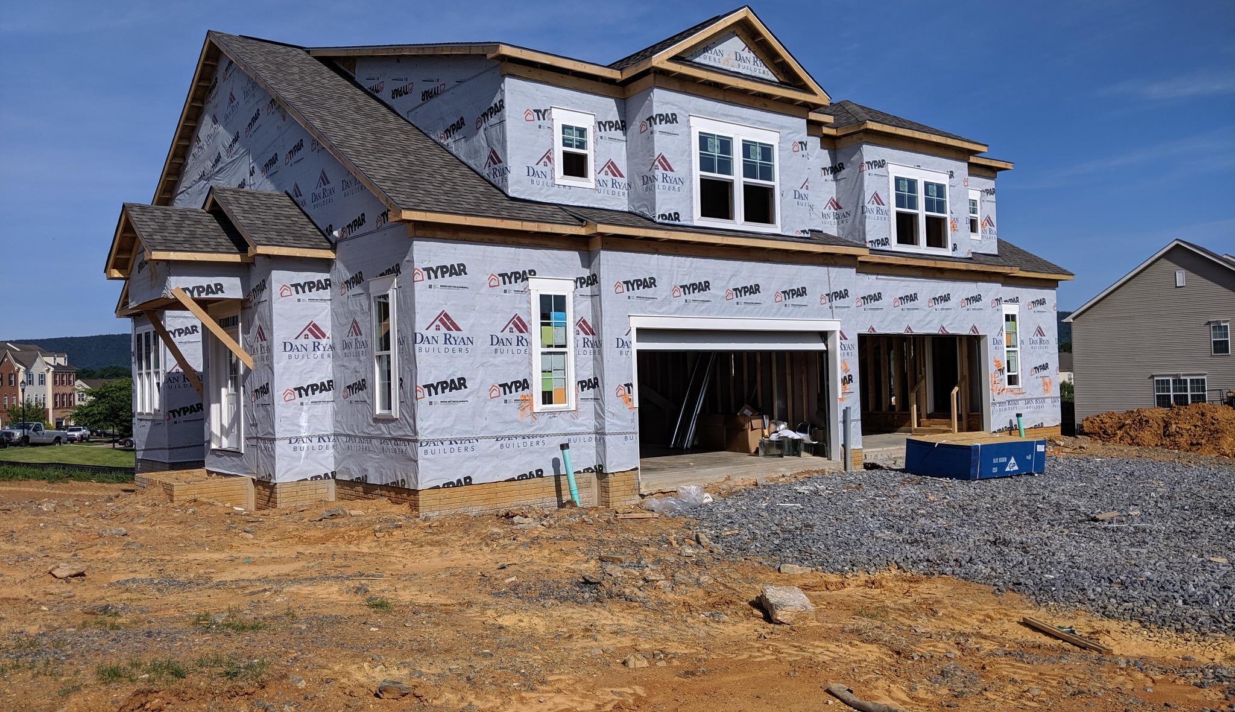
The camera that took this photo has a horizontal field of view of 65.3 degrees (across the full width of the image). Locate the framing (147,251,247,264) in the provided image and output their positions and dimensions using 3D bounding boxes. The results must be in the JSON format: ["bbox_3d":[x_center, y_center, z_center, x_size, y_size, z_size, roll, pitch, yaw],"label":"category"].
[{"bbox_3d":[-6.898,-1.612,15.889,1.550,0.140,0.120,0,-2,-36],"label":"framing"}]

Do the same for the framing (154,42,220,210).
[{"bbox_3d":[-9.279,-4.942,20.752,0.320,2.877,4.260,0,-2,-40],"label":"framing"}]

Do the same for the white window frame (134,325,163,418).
[{"bbox_3d":[-10.595,0.364,21.765,0.130,2.100,3.050,0,-2,-36],"label":"white window frame"}]

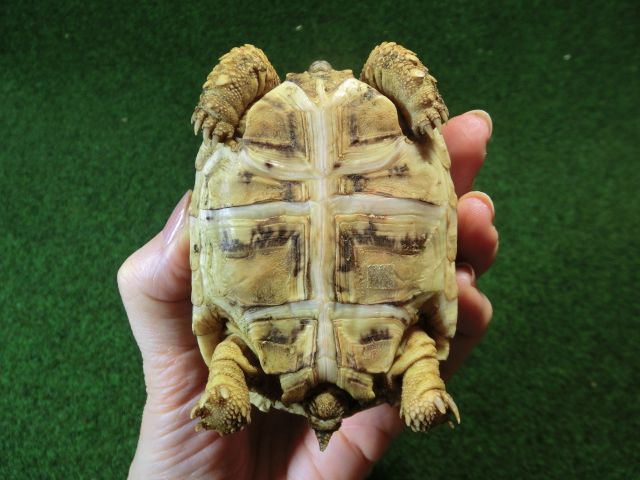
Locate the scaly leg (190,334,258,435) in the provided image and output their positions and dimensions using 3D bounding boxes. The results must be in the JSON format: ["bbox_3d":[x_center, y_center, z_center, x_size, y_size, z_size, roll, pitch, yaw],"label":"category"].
[{"bbox_3d":[-0.033,0.051,0.182,0.022,0.022,0.035,12,90,20],"label":"scaly leg"}]

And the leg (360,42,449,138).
[{"bbox_3d":[0.030,-0.052,0.180,0.021,0.021,0.036,-31,90,11],"label":"leg"}]

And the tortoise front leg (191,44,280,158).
[{"bbox_3d":[-0.029,-0.050,0.180,0.021,0.021,0.037,31,90,-11],"label":"tortoise front leg"}]

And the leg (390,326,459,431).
[{"bbox_3d":[0.036,0.049,0.182,0.022,0.022,0.036,-12,90,-20],"label":"leg"}]

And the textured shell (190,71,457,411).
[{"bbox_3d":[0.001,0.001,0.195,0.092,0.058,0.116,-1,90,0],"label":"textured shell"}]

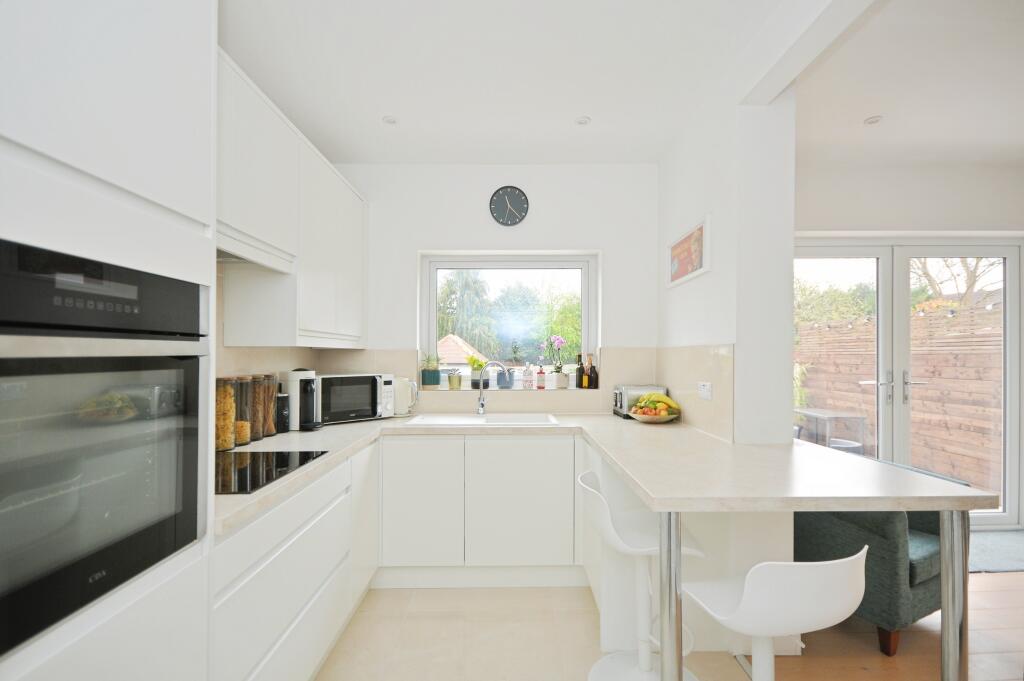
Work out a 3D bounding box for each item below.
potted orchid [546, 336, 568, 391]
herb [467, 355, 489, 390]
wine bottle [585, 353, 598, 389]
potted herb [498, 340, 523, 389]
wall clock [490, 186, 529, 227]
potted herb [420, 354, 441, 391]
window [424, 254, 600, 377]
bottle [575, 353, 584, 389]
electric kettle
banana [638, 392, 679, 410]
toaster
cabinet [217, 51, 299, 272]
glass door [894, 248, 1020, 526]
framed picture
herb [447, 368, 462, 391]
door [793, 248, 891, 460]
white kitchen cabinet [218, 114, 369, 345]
[{"bbox_3d":[0.311,0.147,3.110,0.164,0.376,0.120,0,-1,0],"label":"potted orchid"},{"bbox_3d":[-0.235,0.215,3.104,0.150,0.239,0.135,0,-1,0],"label":"herb"},{"bbox_3d":[0.546,0.205,3.110,0.083,0.245,0.083,0,-1,0],"label":"wine bottle"},{"bbox_3d":[-0.021,0.164,3.110,0.150,0.330,0.140,0,-1,0],"label":"potted herb"},{"bbox_3d":[-0.020,-0.906,3.054,0.262,0.270,0.040,0,-1,0],"label":"wall clock"},{"bbox_3d":[-0.554,0.215,3.101,0.140,0.239,0.130,0,-1,0],"label":"potted herb"},{"bbox_3d":[-0.019,-0.142,3.220,1.240,0.930,0.080,0,-1,0],"label":"window"},{"bbox_3d":[0.465,0.212,3.119,0.065,0.246,0.070,0,-1,0],"label":"bottle"},{"bbox_3d":[-0.707,0.358,2.910,0.210,0.250,0.155,0,-1,0],"label":"electric kettle"},{"bbox_3d":[0.850,0.351,2.620,0.235,0.110,0.140,0,-1,0],"label":"banana"},{"bbox_3d":[0.820,0.385,2.910,0.280,0.198,0.250,0,-1,0],"label":"toaster"},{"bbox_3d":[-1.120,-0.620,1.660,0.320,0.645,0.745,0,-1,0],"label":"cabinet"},{"bbox_3d":[3.205,0.332,3.280,0.900,2.010,0.070,0,-1,0],"label":"glass door"},{"bbox_3d":[0.968,-0.472,2.510,0.037,0.278,0.530,0,-1,0],"label":"framed picture"},{"bbox_3d":[-0.392,0.263,3.102,0.109,0.144,0.100,0,-1,0],"label":"herb"},{"bbox_3d":[2.283,0.332,3.280,0.900,2.010,0.070,0,-1,0],"label":"door"},{"bbox_3d":[-1.138,-0.453,2.556,0.333,0.985,0.995,0,-1,0],"label":"white kitchen cabinet"}]

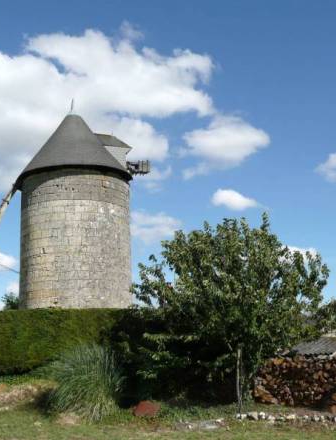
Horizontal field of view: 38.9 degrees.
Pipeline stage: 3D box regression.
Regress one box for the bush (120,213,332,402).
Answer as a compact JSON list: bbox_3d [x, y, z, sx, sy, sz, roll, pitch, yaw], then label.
[{"bbox_3d":[1.630,2.329,13.341,5.300,5.100,4.700,-2,-15,0],"label":"bush"}]

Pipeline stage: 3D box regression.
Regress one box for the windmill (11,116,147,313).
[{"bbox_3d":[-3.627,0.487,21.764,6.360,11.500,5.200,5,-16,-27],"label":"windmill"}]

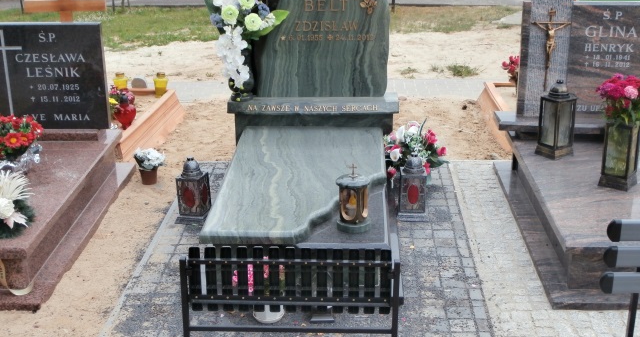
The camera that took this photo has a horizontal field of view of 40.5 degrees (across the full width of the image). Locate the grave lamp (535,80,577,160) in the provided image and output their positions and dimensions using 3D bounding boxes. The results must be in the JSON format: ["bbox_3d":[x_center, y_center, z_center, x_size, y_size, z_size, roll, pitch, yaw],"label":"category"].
[{"bbox_3d":[1.279,-0.275,4.725,0.150,0.416,0.150,-14,23,-36],"label":"grave lamp"}]

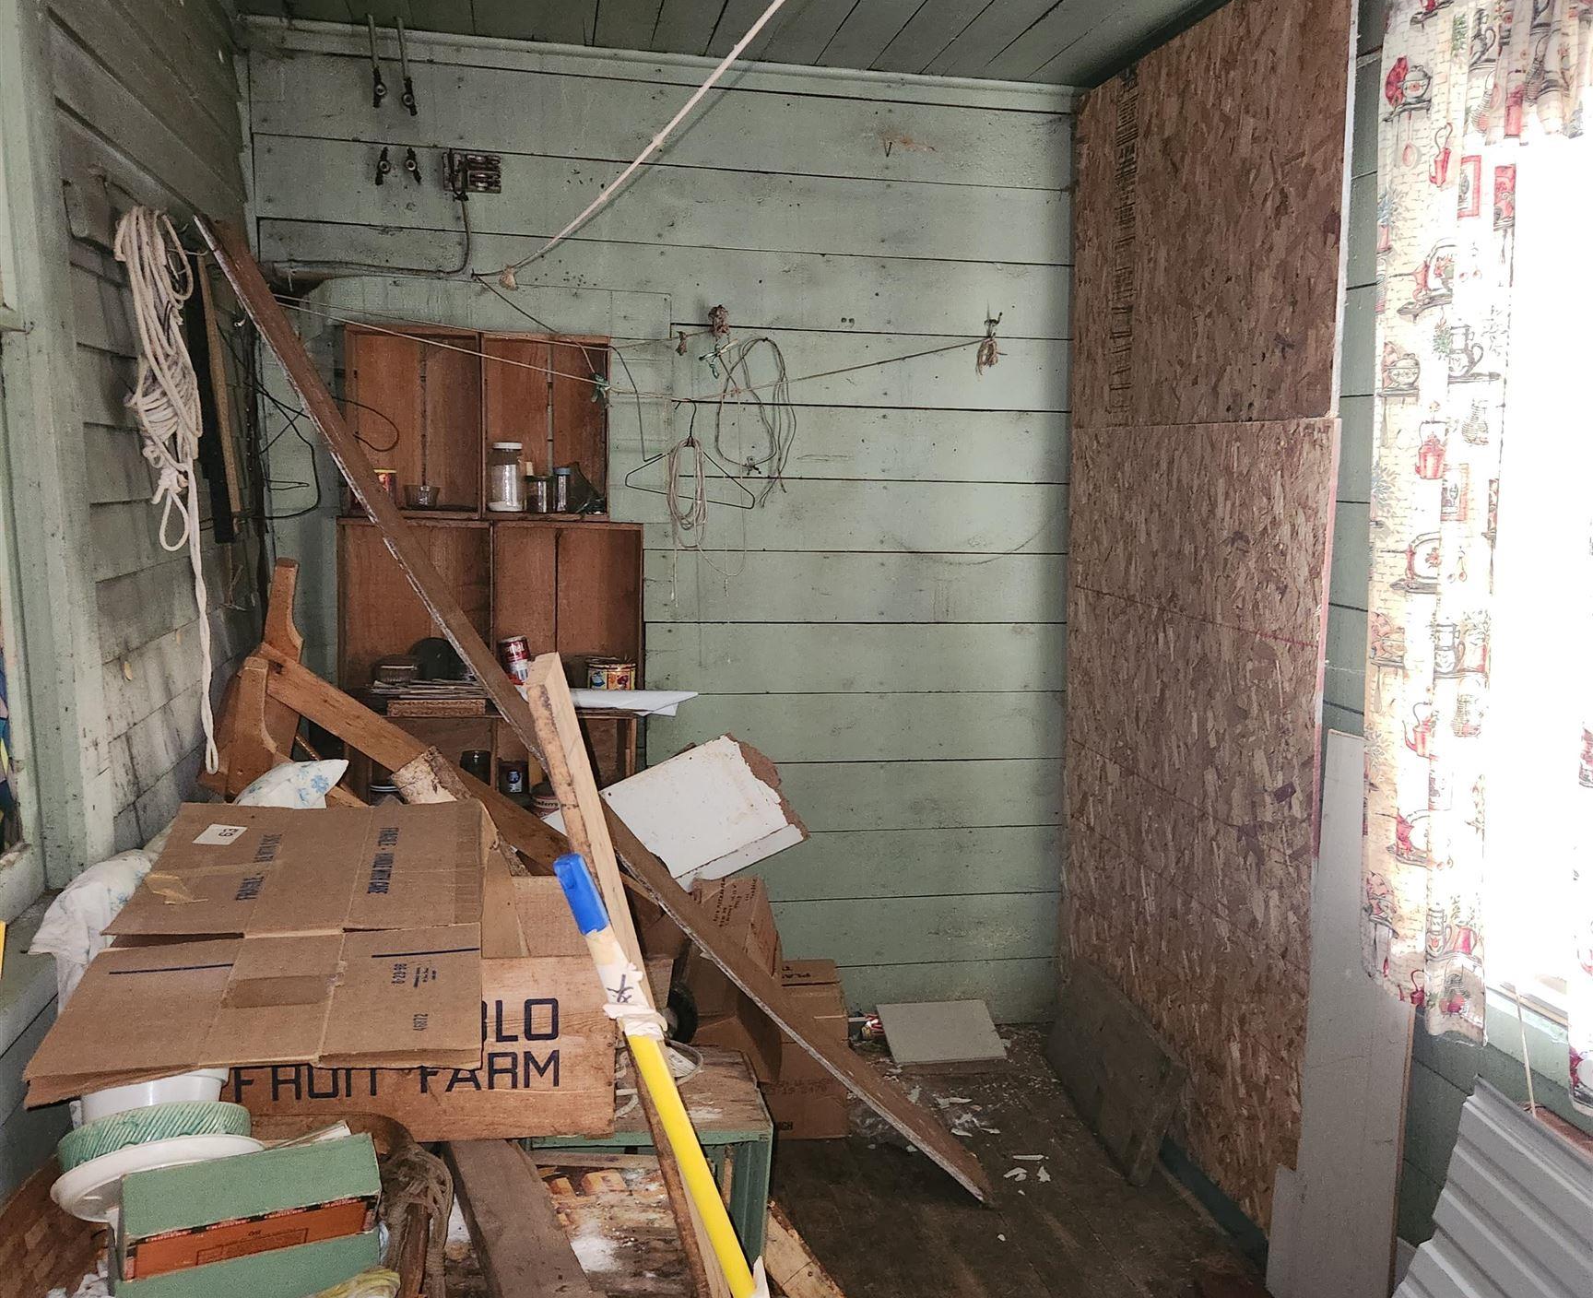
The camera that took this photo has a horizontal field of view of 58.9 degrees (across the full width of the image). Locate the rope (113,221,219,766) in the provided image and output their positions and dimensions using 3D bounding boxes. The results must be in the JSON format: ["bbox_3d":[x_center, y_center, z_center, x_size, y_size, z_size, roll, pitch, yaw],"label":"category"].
[{"bbox_3d":[-0.977,-0.226,2.205,0.110,0.860,0.180,0,7,-11],"label":"rope"}]

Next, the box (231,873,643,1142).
[{"bbox_3d":[-0.588,0.560,2.230,0.600,0.270,0.390,0,7,-8],"label":"box"}]

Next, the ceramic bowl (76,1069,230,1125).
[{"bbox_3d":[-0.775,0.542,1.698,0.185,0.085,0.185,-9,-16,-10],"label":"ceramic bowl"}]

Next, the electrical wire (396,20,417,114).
[{"bbox_3d":[-0.880,-1.311,3.189,0.046,0.207,0.055,0,7,-11],"label":"electrical wire"}]

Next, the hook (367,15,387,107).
[{"bbox_3d":[-0.941,-1.306,3.153,0.045,0.180,0.100,0,7,-11],"label":"hook"}]

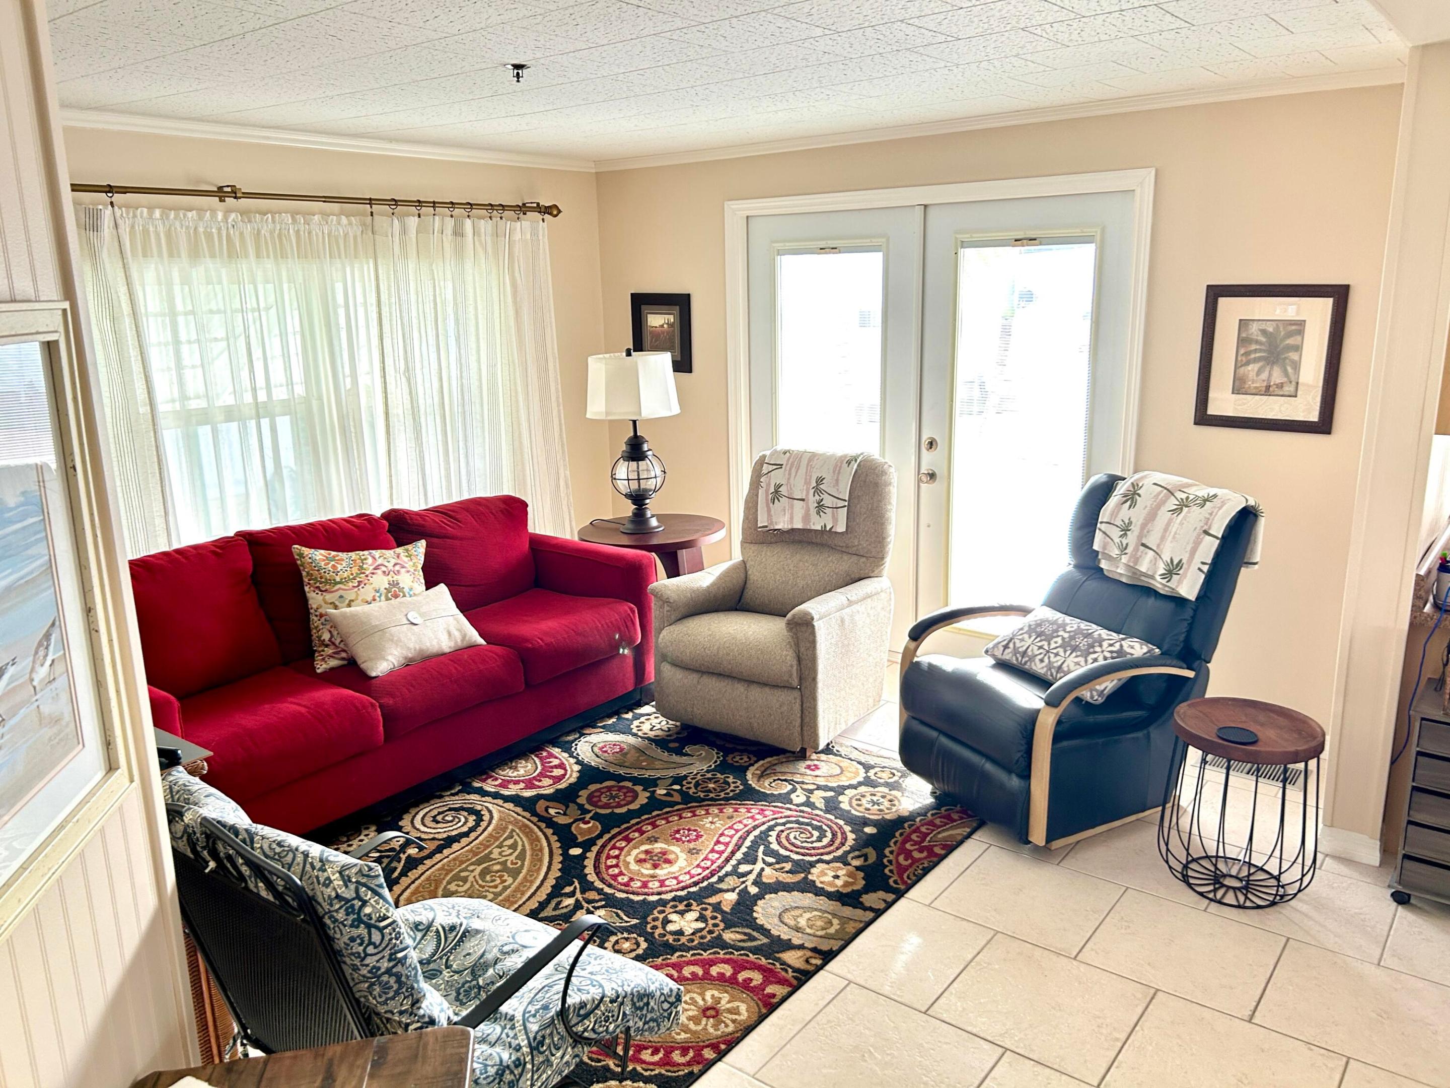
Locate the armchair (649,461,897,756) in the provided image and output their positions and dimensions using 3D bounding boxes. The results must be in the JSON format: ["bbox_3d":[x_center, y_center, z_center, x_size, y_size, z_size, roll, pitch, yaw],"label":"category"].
[{"bbox_3d":[0.239,0.192,4.554,0.780,1.070,0.870,9,17,37],"label":"armchair"}]

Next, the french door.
[{"bbox_3d":[0.861,-0.463,4.913,1.820,2.040,0.060,9,17,37],"label":"french door"}]

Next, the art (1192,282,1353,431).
[{"bbox_3d":[1.967,-0.671,3.942,0.465,0.515,0.025,9,17,37],"label":"art"}]

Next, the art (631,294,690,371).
[{"bbox_3d":[-0.331,-1.098,5.660,0.390,0.400,0.025,9,17,37],"label":"art"}]

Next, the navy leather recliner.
[{"bbox_3d":[1.278,0.340,3.908,1.060,1.040,0.790,-8,15,-27],"label":"navy leather recliner"}]

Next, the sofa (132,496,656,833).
[{"bbox_3d":[-1.346,0.411,4.138,0.950,0.910,2.180,10,18,39],"label":"sofa"}]

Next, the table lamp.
[{"bbox_3d":[-0.421,-0.507,5.289,0.450,0.870,0.450,9,17,37],"label":"table lamp"}]

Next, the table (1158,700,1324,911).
[{"bbox_3d":[1.530,0.771,3.232,0.440,0.510,0.440,9,17,37],"label":"table"}]

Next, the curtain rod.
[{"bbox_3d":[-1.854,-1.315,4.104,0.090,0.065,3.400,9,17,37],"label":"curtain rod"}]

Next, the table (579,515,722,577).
[{"bbox_3d":[-0.355,0.222,5.439,0.730,0.620,0.730,-1,14,0],"label":"table"}]

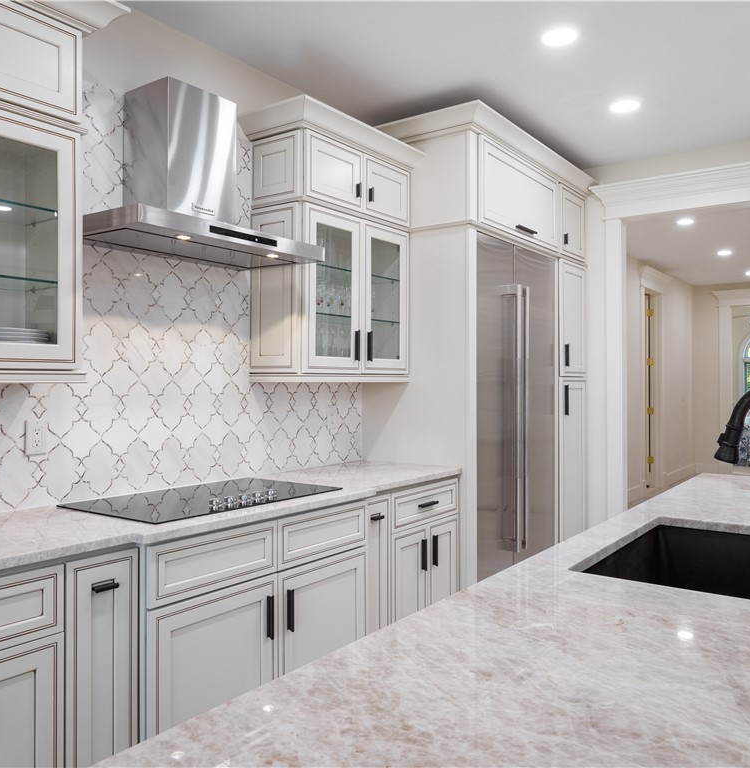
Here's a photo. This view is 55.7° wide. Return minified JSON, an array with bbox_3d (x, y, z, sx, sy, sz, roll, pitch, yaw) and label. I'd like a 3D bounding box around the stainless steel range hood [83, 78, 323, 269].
[{"bbox_3d":[-0.670,-0.816,2.743,0.485,0.619,0.912,0,0,36],"label":"stainless steel range hood"}]

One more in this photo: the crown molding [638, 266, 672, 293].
[{"bbox_3d":[3.422,-1.228,8.601,0.090,0.225,1.150,0,0,36],"label":"crown molding"}]

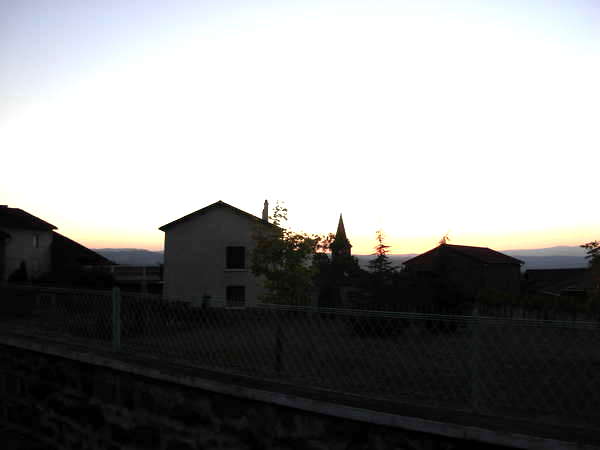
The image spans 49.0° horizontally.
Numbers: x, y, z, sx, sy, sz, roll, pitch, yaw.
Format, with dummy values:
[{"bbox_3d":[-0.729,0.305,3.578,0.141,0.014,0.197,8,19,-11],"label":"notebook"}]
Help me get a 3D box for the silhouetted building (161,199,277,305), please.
[{"bbox_3d":[-5.200,2.390,48.441,8.200,7.700,9.500,0,-3,2],"label":"silhouetted building"}]

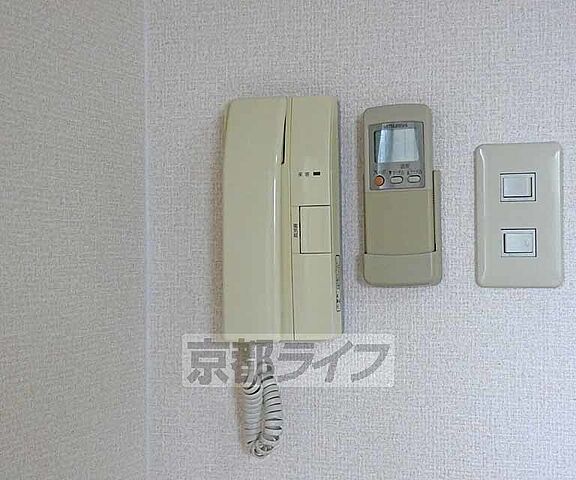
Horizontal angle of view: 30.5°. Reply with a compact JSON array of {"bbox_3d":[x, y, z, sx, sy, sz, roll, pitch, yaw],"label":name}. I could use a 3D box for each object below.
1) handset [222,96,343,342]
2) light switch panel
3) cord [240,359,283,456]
[{"bbox_3d":[-0.003,-0.017,0.898,0.093,0.201,0.053,-1,-1,15],"label":"handset"},{"bbox_3d":[0.191,-0.021,0.873,0.070,0.120,0.010,-1,0,10],"label":"light switch panel"},{"bbox_3d":[-0.023,0.139,0.906,0.033,0.089,0.025,-1,-1,15],"label":"cord"}]

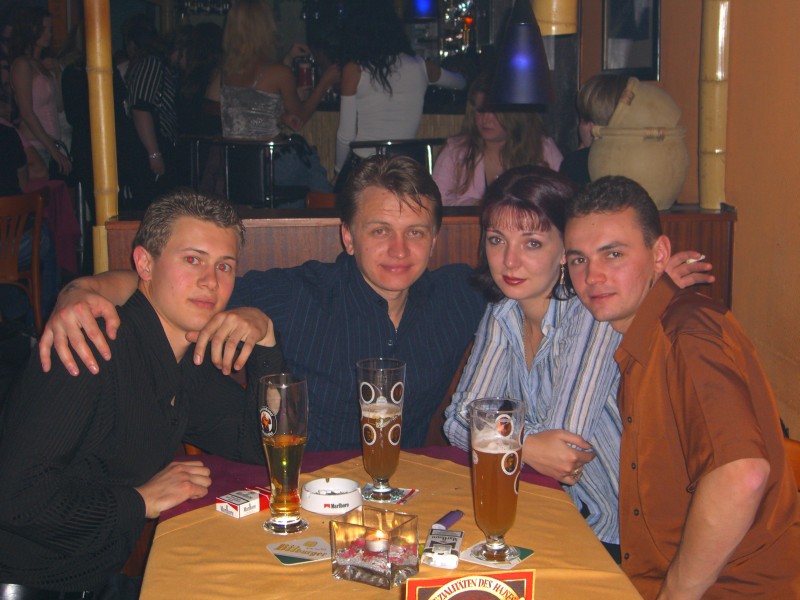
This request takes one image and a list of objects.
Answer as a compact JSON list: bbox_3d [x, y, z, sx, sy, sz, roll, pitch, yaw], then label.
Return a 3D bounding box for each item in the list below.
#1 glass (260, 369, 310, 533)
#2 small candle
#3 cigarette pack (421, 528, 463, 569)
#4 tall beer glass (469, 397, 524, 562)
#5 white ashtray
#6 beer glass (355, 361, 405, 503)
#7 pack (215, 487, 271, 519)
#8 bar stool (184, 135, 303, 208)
[{"bbox_3d":[-0.183,0.245,2.093,0.080,0.243,0.080,0,10,0],"label":"glass"},{"bbox_3d":[-0.034,0.350,1.901,0.037,0.019,0.037,0,10,0],"label":"small candle"},{"bbox_3d":[0.065,0.374,1.988,0.055,0.022,0.086,2,10,10],"label":"cigarette pack"},{"bbox_3d":[0.145,0.270,1.978,0.083,0.232,0.083,0,10,0],"label":"tall beer glass"},{"bbox_3d":[-0.113,0.329,2.221,0.103,0.035,0.103,-1,10,-3],"label":"white ashtray"},{"bbox_3d":[-0.032,0.224,2.253,0.083,0.232,0.083,0,10,0],"label":"beer glass"},{"bbox_3d":[-0.257,0.337,2.211,0.056,0.023,0.088,8,12,39],"label":"pack"},{"bbox_3d":[-0.688,-0.296,5.870,0.500,0.850,0.480,0,10,0],"label":"bar stool"}]

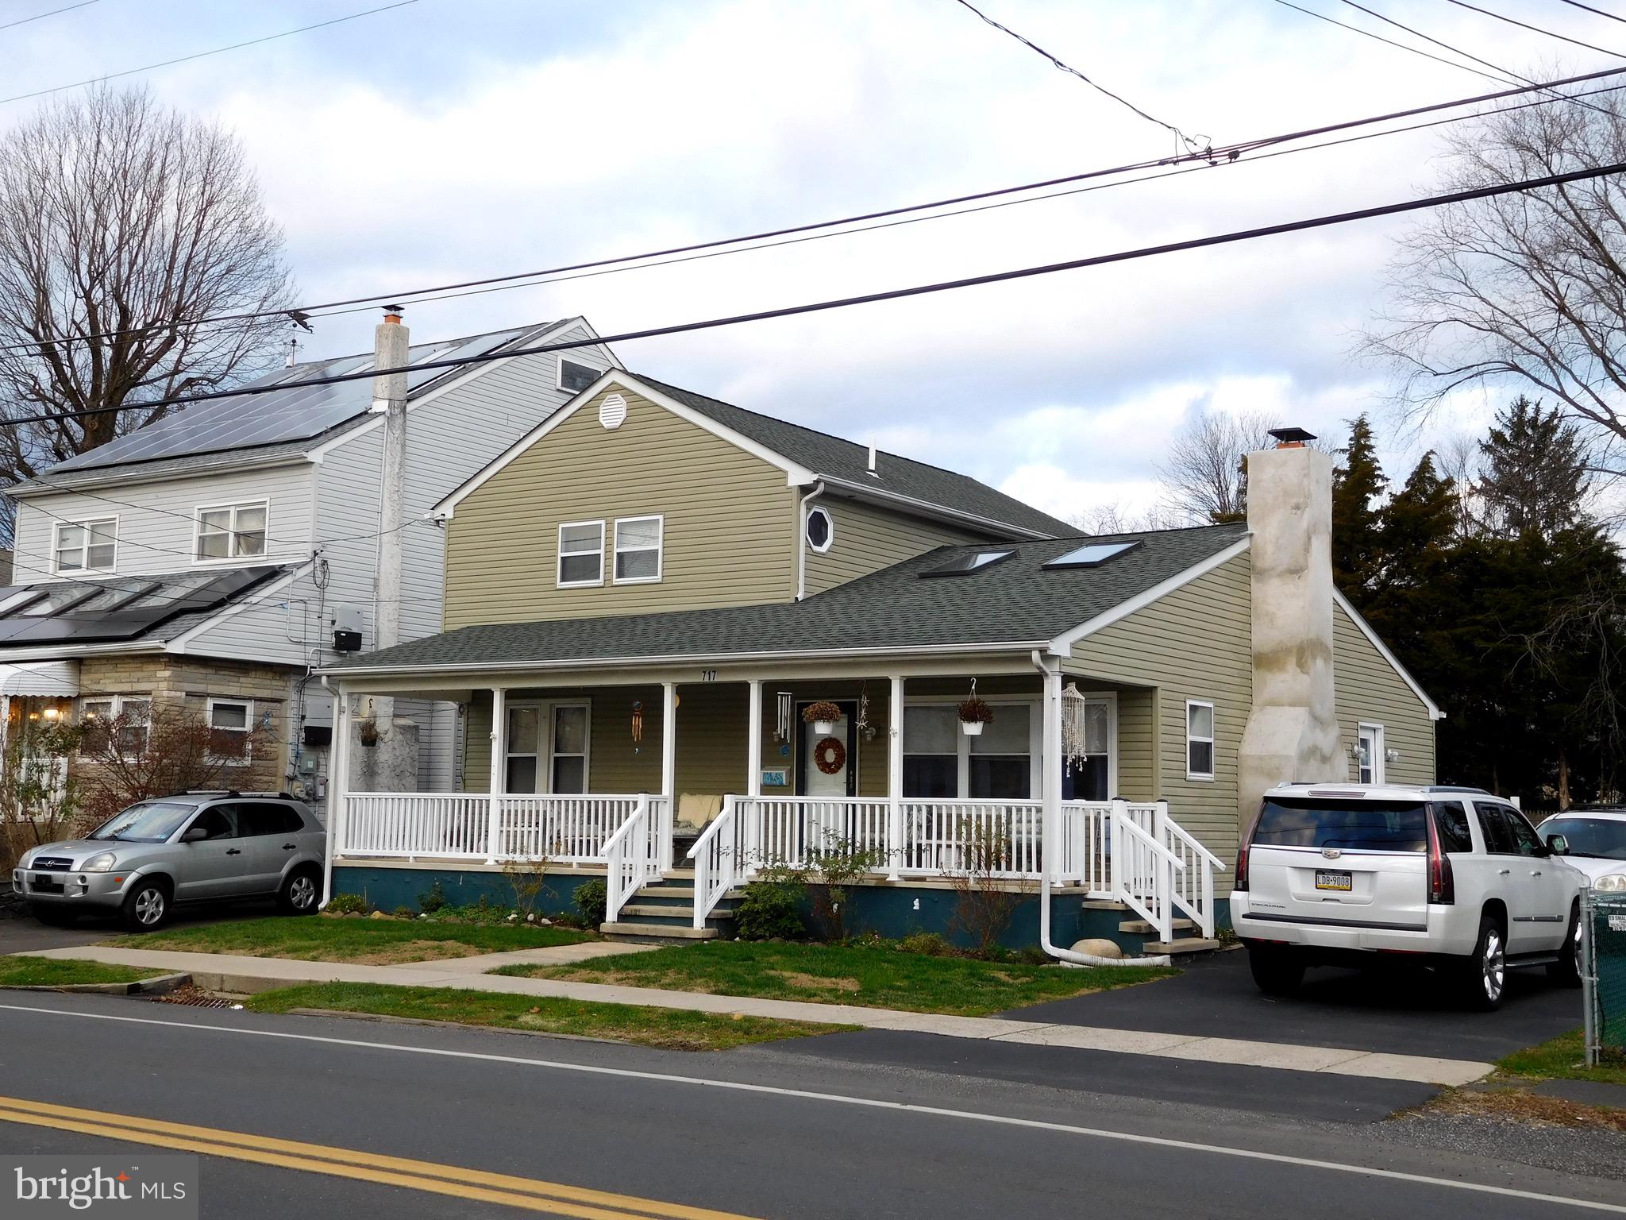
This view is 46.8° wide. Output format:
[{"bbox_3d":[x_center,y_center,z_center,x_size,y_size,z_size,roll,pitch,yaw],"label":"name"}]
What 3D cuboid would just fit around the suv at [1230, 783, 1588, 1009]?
[{"bbox_3d":[5.866,2.658,17.815,2.050,1.890,5.180,-3,-7,36],"label":"suv"}]

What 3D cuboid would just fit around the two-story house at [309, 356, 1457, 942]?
[{"bbox_3d":[1.765,0.608,28.113,11.990,7.640,13.830,-3,-7,34],"label":"two-story house"}]

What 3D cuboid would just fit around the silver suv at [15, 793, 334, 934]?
[{"bbox_3d":[-8.294,3.227,24.714,1.820,1.710,4.330,-2,-7,28],"label":"silver suv"}]

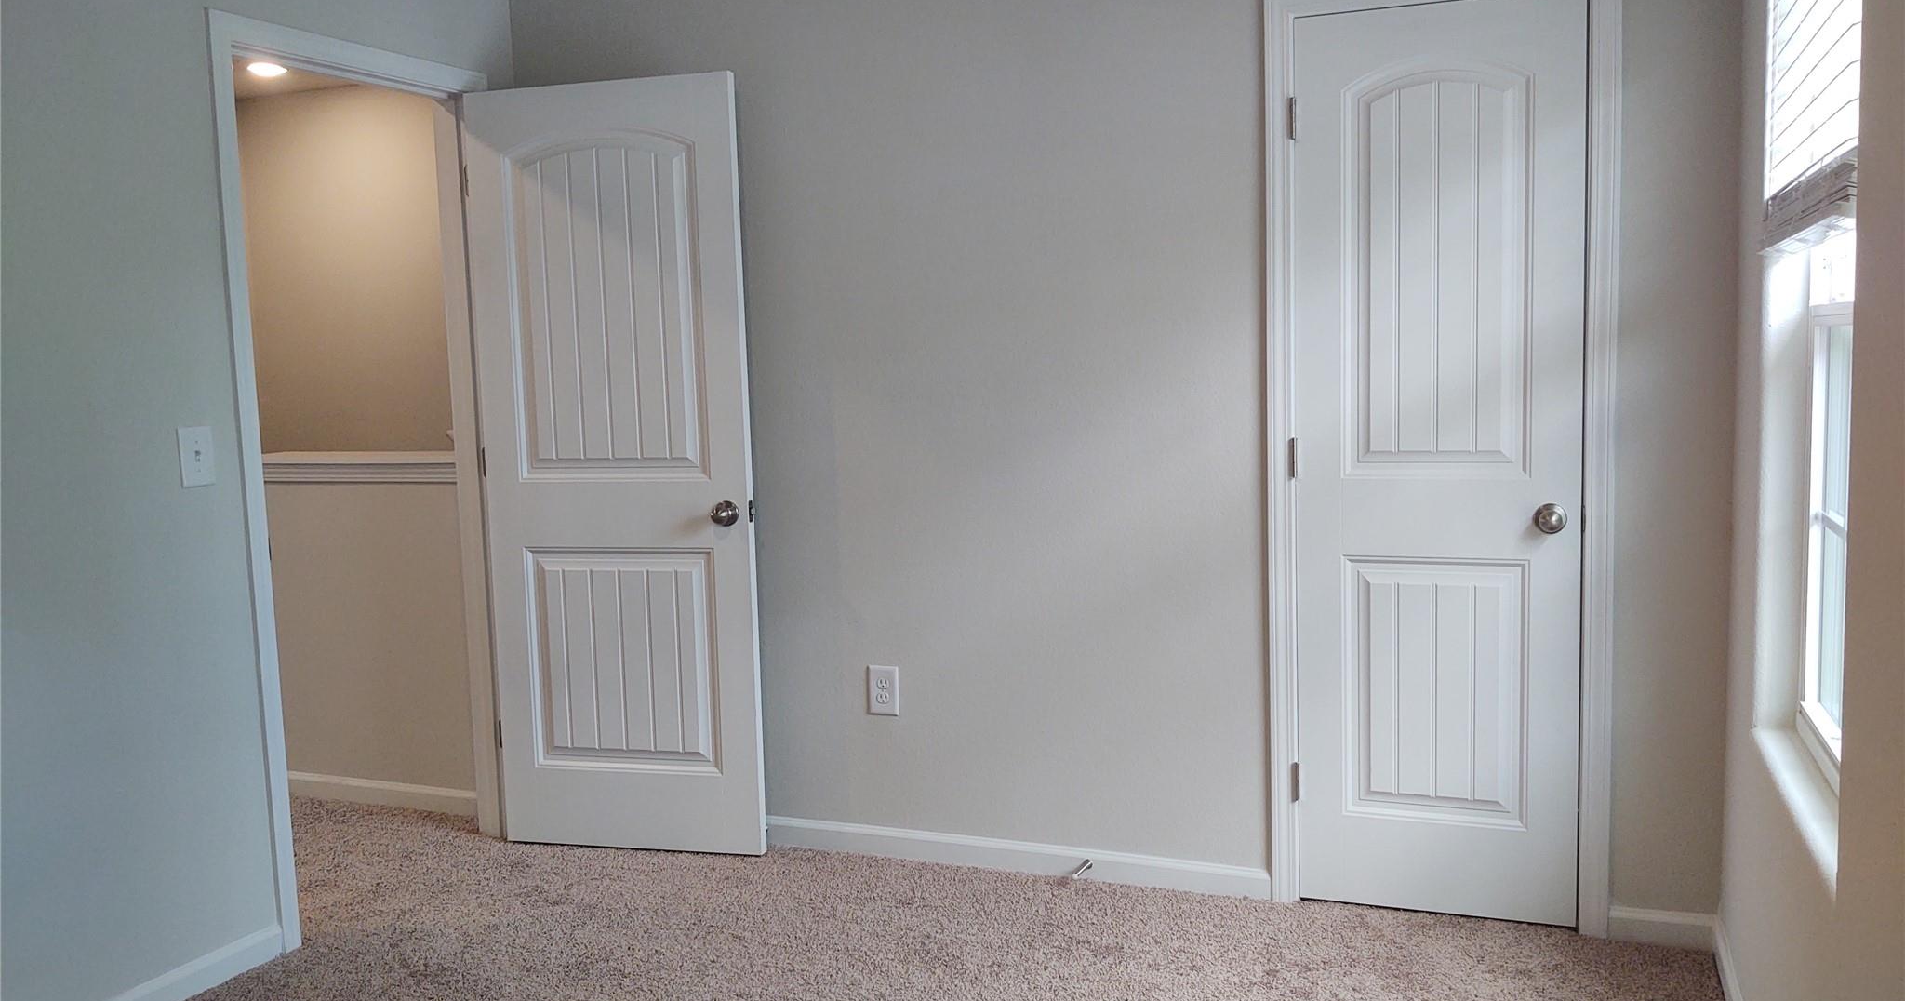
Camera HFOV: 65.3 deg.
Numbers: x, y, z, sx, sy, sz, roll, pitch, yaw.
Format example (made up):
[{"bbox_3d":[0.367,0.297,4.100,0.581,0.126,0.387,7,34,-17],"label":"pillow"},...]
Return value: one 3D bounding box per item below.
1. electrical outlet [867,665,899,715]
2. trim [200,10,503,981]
[{"bbox_3d":[-0.184,0.500,3.893,0.088,0.129,0.011,1,6,22],"label":"electrical outlet"},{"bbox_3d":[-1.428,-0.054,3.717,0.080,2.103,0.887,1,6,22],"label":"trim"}]

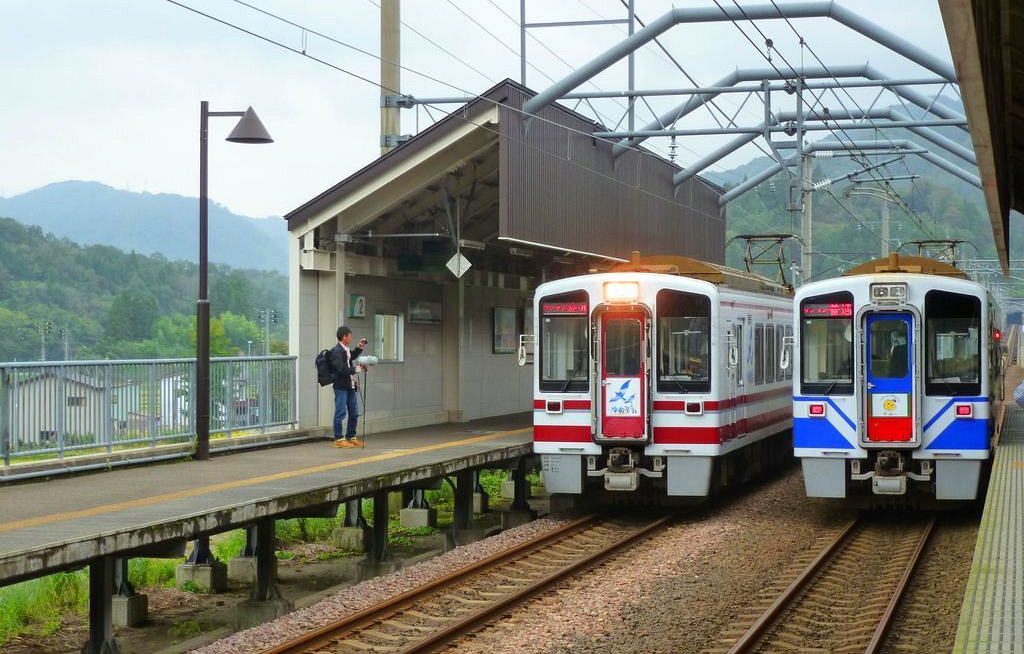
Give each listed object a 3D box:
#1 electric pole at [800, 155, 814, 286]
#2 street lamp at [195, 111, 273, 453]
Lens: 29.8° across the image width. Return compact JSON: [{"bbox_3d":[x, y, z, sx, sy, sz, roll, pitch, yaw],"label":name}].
[{"bbox_3d":[11.560,-1.720,75.500,0.410,10.500,0.410,0,0,15],"label":"electric pole"},{"bbox_3d":[-3.530,-0.590,24.500,1.010,4.600,0.620,0,0,15],"label":"street lamp"}]

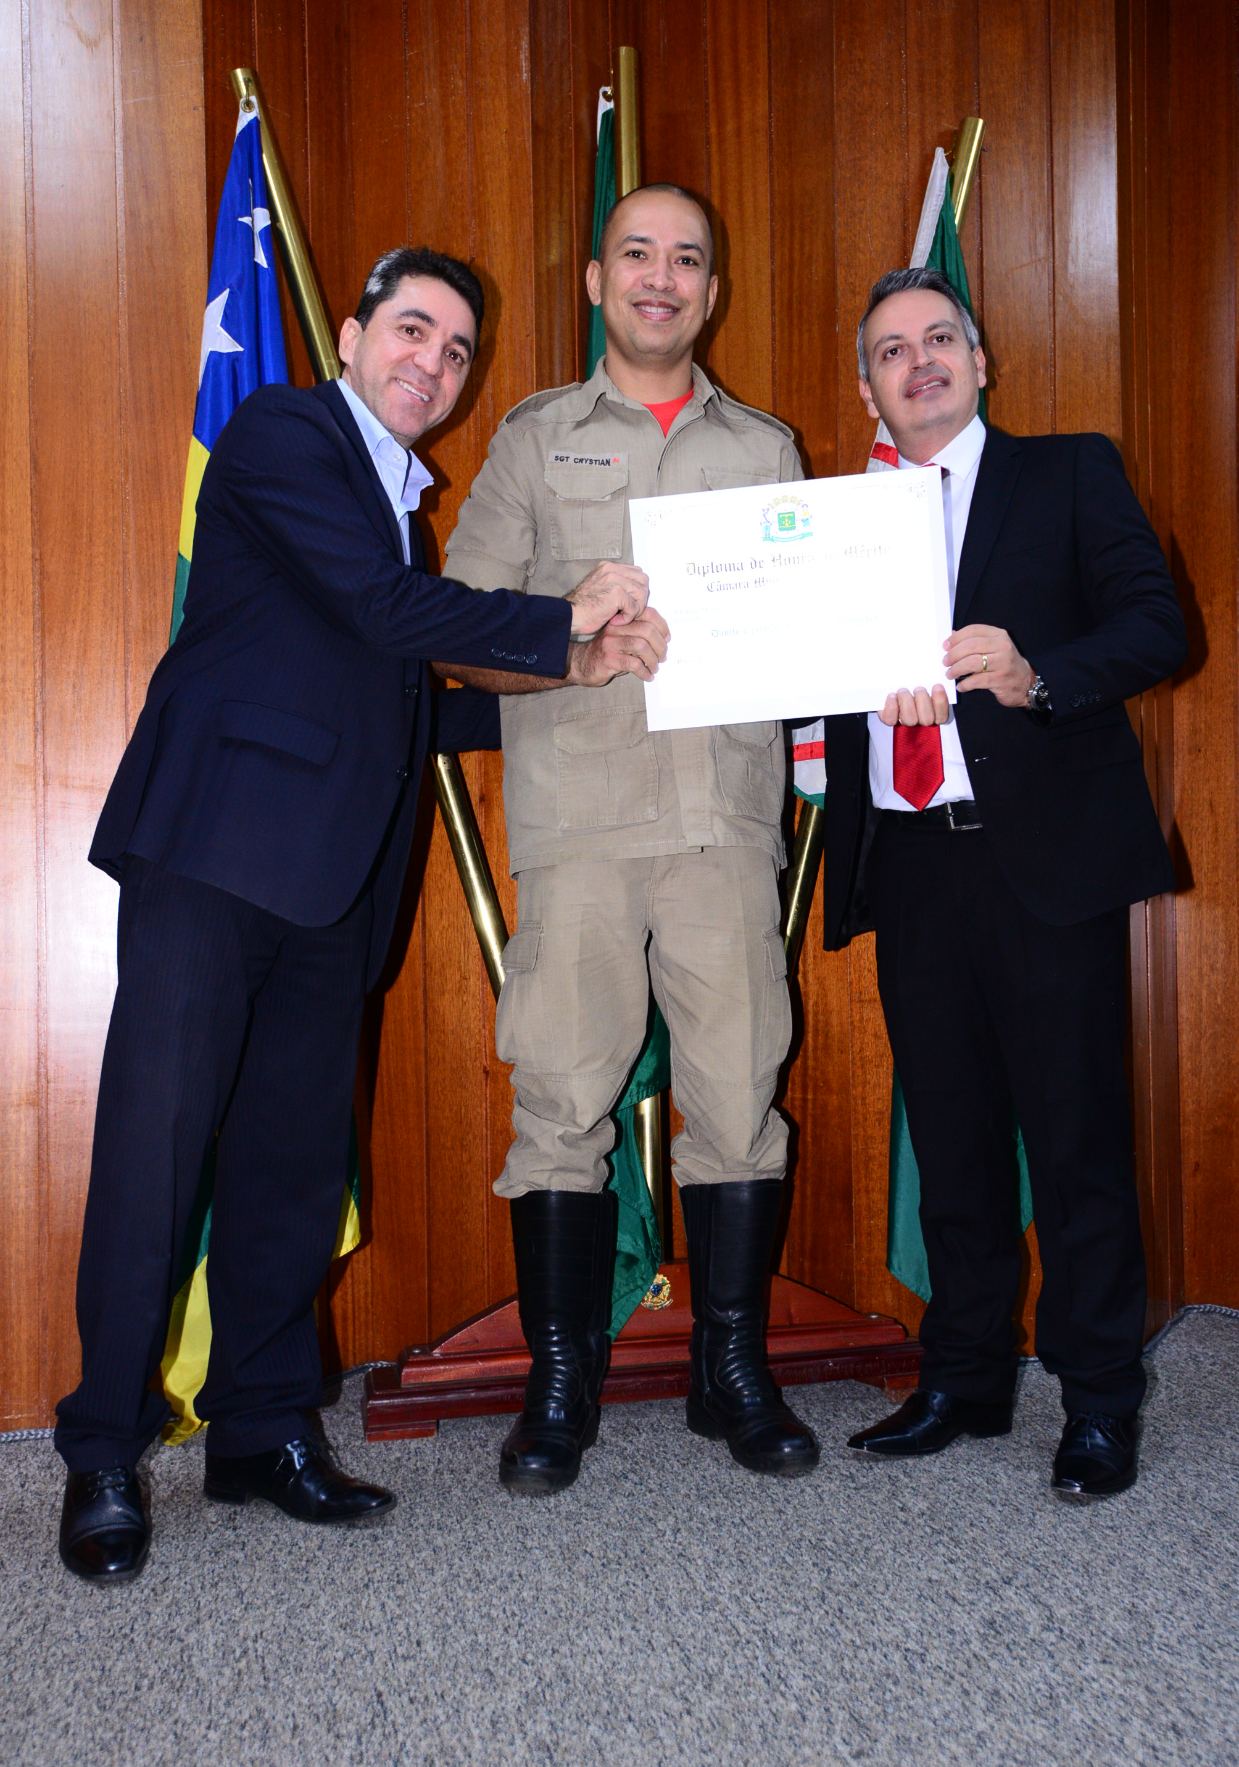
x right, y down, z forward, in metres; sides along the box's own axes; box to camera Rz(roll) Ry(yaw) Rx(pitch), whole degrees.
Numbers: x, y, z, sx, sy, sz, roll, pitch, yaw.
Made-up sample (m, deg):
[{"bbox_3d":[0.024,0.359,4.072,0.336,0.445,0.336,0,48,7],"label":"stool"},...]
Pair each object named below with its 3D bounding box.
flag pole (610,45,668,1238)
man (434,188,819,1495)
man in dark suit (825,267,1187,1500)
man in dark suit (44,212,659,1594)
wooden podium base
[{"bbox_3d":[0.033,-0.329,2.840,0.040,1.980,0.040,-1,0,-6],"label":"flag pole"},{"bbox_3d":[0.022,-0.085,2.490,0.560,1.790,0.410,-1,0,-13],"label":"man"},{"bbox_3d":[0.520,-0.034,2.460,0.540,1.670,0.470,-1,0,23],"label":"man in dark suit"},{"bbox_3d":[-0.315,-0.020,2.380,0.680,1.670,0.600,-1,0,-43],"label":"man in dark suit"},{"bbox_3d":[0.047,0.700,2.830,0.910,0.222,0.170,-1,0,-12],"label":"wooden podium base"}]

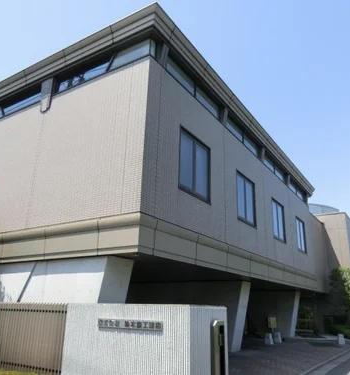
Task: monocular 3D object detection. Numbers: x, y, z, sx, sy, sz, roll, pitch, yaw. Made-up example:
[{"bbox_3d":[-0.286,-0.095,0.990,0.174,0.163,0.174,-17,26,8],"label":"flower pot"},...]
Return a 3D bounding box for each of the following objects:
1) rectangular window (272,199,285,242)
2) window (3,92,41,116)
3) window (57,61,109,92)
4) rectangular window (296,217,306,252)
[{"bbox_3d":[4.539,1.509,15.872,0.150,1.744,1.744,-10,-22,31],"label":"rectangular window"},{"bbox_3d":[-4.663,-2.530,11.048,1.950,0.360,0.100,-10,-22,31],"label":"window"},{"bbox_3d":[-2.543,-3.112,10.138,2.111,0.459,0.150,-10,-22,31],"label":"window"},{"bbox_3d":[6.421,2.468,18.396,0.120,1.650,1.650,-10,-22,31],"label":"rectangular window"}]

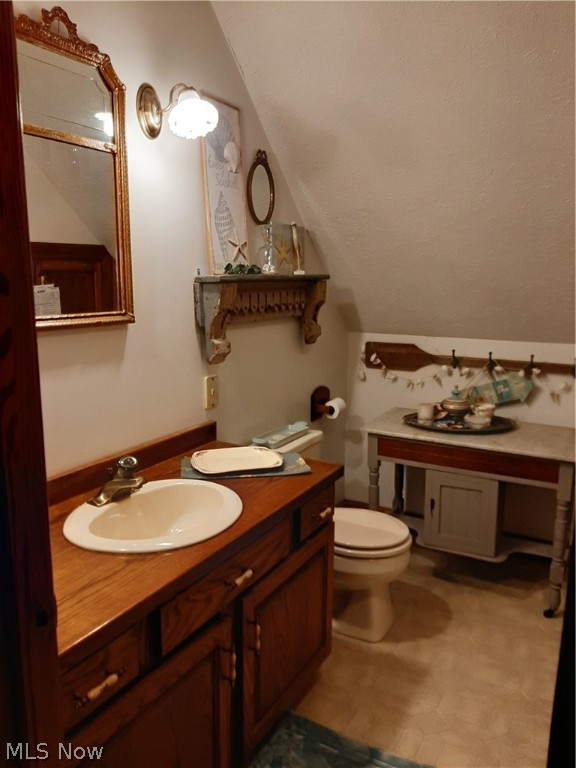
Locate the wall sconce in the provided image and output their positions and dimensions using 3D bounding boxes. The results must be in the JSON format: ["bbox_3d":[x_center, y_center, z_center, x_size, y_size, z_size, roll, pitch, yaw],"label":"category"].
[{"bbox_3d":[-0.319,-0.802,1.691,0.250,0.180,0.142,6,12,30],"label":"wall sconce"}]

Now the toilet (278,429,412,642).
[{"bbox_3d":[0.153,0.607,2.312,0.685,0.715,0.450,6,12,30],"label":"toilet"}]

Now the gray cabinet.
[{"bbox_3d":[0.814,0.553,2.647,0.315,0.360,0.250,6,12,30],"label":"gray cabinet"}]

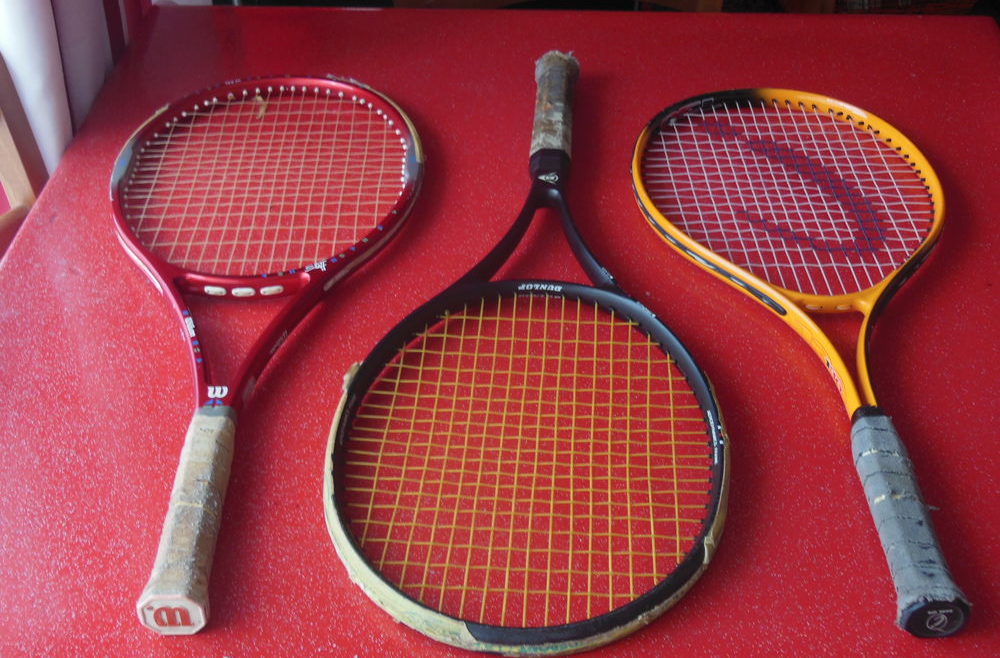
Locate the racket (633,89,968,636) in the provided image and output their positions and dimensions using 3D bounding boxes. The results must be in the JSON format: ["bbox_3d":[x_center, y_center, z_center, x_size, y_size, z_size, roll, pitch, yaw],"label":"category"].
[{"bbox_3d":[0.248,-0.033,1.005,0.261,0.033,0.652,0,38,0],"label":"racket"}]

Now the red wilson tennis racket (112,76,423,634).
[{"bbox_3d":[-0.197,-0.043,1.018,0.269,0.034,0.679,-1,38,-1],"label":"red wilson tennis racket"}]

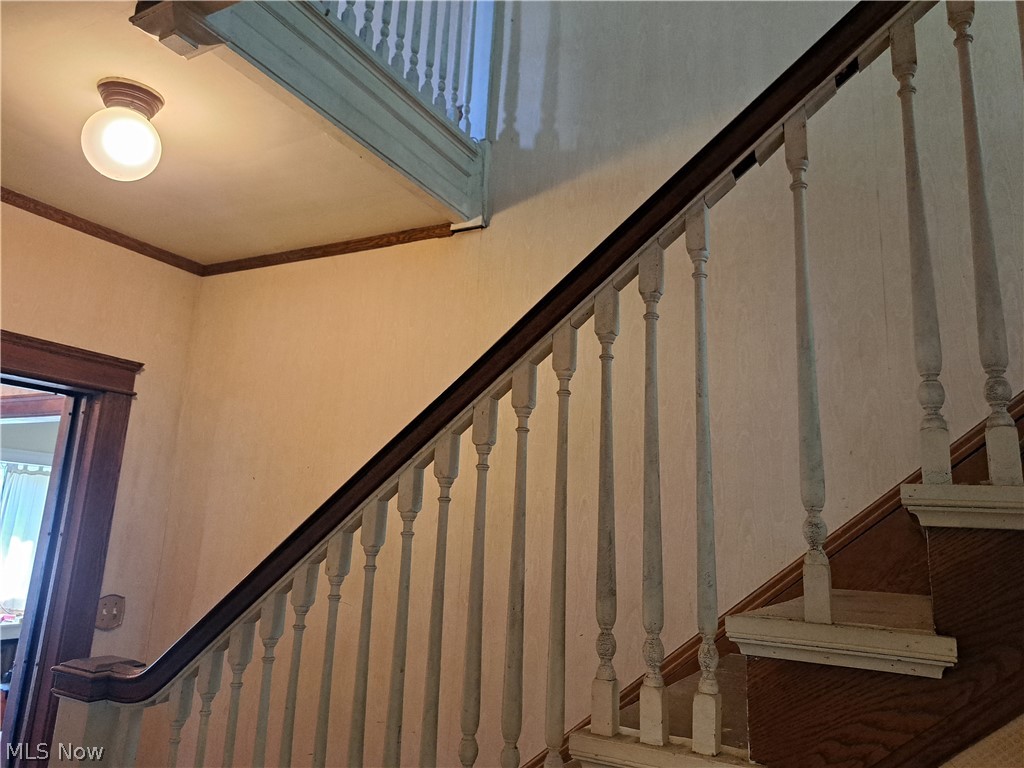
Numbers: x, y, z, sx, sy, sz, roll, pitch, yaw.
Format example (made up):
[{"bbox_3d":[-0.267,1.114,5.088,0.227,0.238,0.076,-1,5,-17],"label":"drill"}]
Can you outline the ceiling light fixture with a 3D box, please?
[{"bbox_3d":[-1.023,-0.653,1.875,0.185,0.238,0.185,-4,-13,28],"label":"ceiling light fixture"}]

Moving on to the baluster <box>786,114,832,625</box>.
[{"bbox_3d":[0.483,-0.050,1.163,0.037,0.841,0.037,-4,-13,28],"label":"baluster"}]

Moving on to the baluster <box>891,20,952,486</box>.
[{"bbox_3d":[0.639,-0.224,1.115,0.037,0.761,0.037,-4,-13,28],"label":"baluster"}]

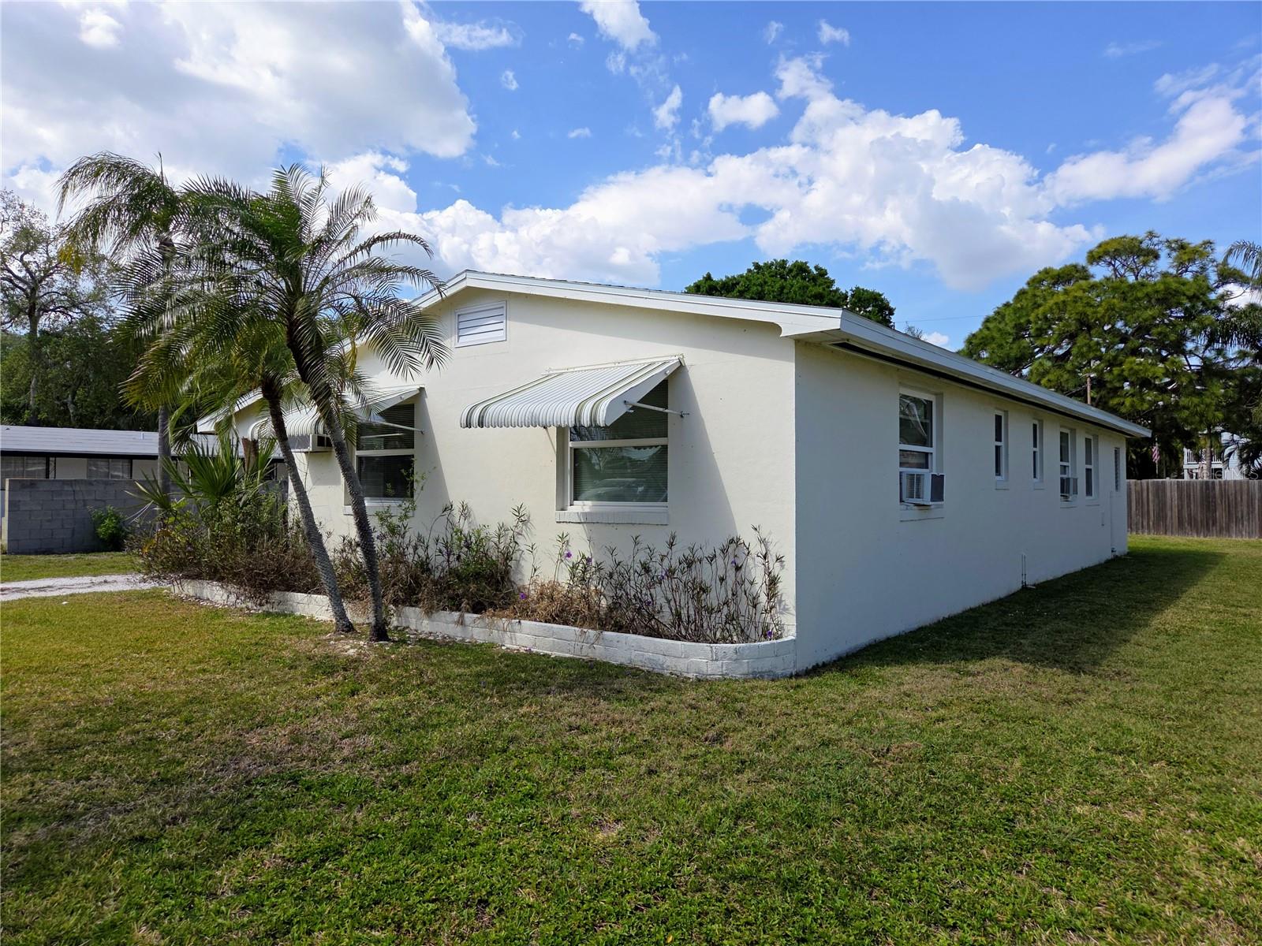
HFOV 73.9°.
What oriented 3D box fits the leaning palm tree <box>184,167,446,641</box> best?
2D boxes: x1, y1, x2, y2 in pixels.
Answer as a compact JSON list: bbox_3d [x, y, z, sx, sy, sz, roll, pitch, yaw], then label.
[{"bbox_3d":[-2.770,-0.470,7.400,2.300,4.300,2.300,0,-1,0],"label":"leaning palm tree"}]

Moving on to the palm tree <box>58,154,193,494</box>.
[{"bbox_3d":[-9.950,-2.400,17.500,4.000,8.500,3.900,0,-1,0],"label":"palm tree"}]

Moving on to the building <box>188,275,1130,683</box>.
[{"bbox_3d":[2.600,-0.104,15.899,10.469,3.813,16.379,-1,-2,39],"label":"building"}]

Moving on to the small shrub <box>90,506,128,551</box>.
[{"bbox_3d":[-11.640,1.250,18.700,0.850,1.030,0.800,0,-1,0],"label":"small shrub"}]

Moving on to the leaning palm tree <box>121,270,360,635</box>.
[{"bbox_3d":[-3.600,-0.090,7.750,2.250,3.500,2.200,0,-1,0],"label":"leaning palm tree"}]

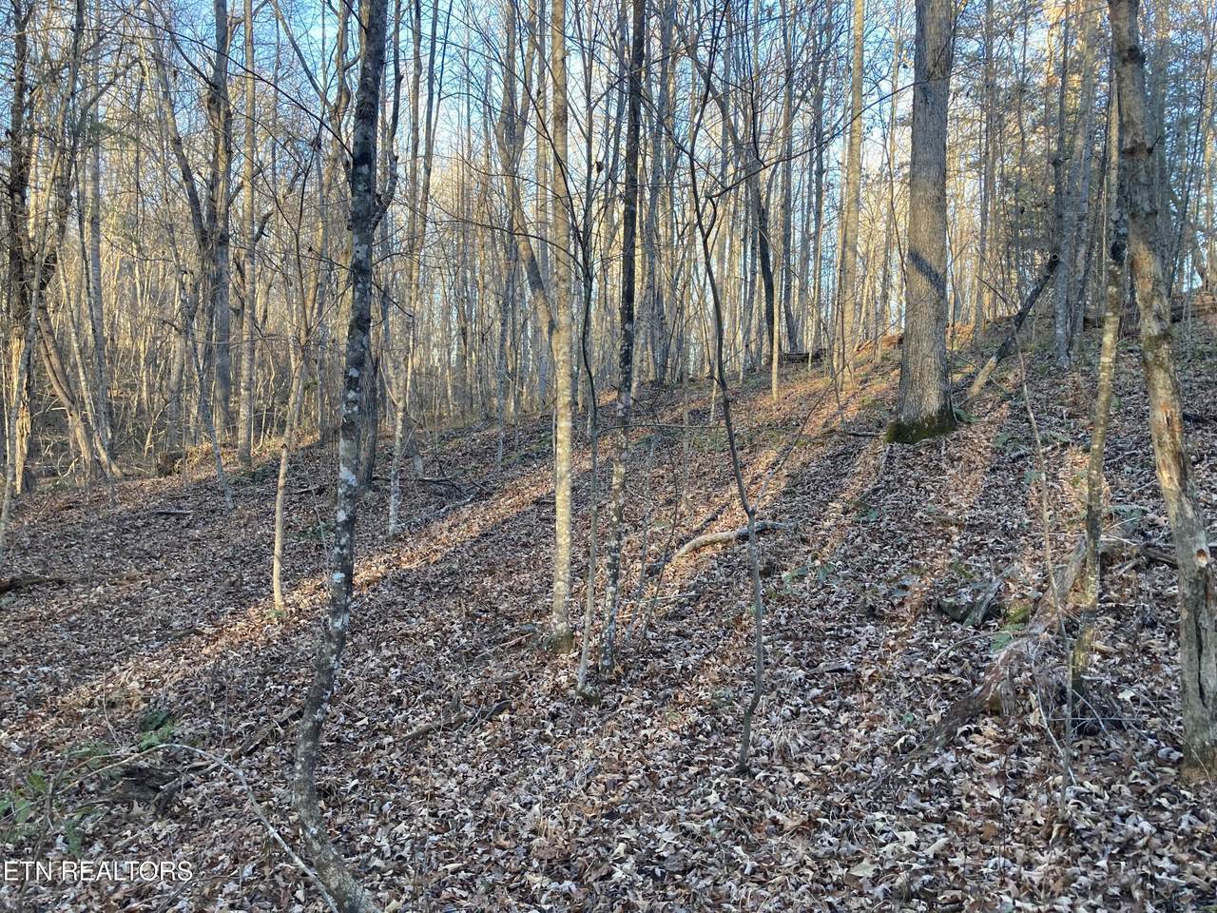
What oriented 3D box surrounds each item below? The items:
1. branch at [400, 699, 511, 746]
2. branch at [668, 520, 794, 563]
[{"bbox_3d":[-0.740,1.284,4.799,0.620,0.075,0.100,-12,6,-35],"label":"branch"},{"bbox_3d":[1.010,0.700,8.350,1.270,0.170,0.340,-12,5,-33],"label":"branch"}]

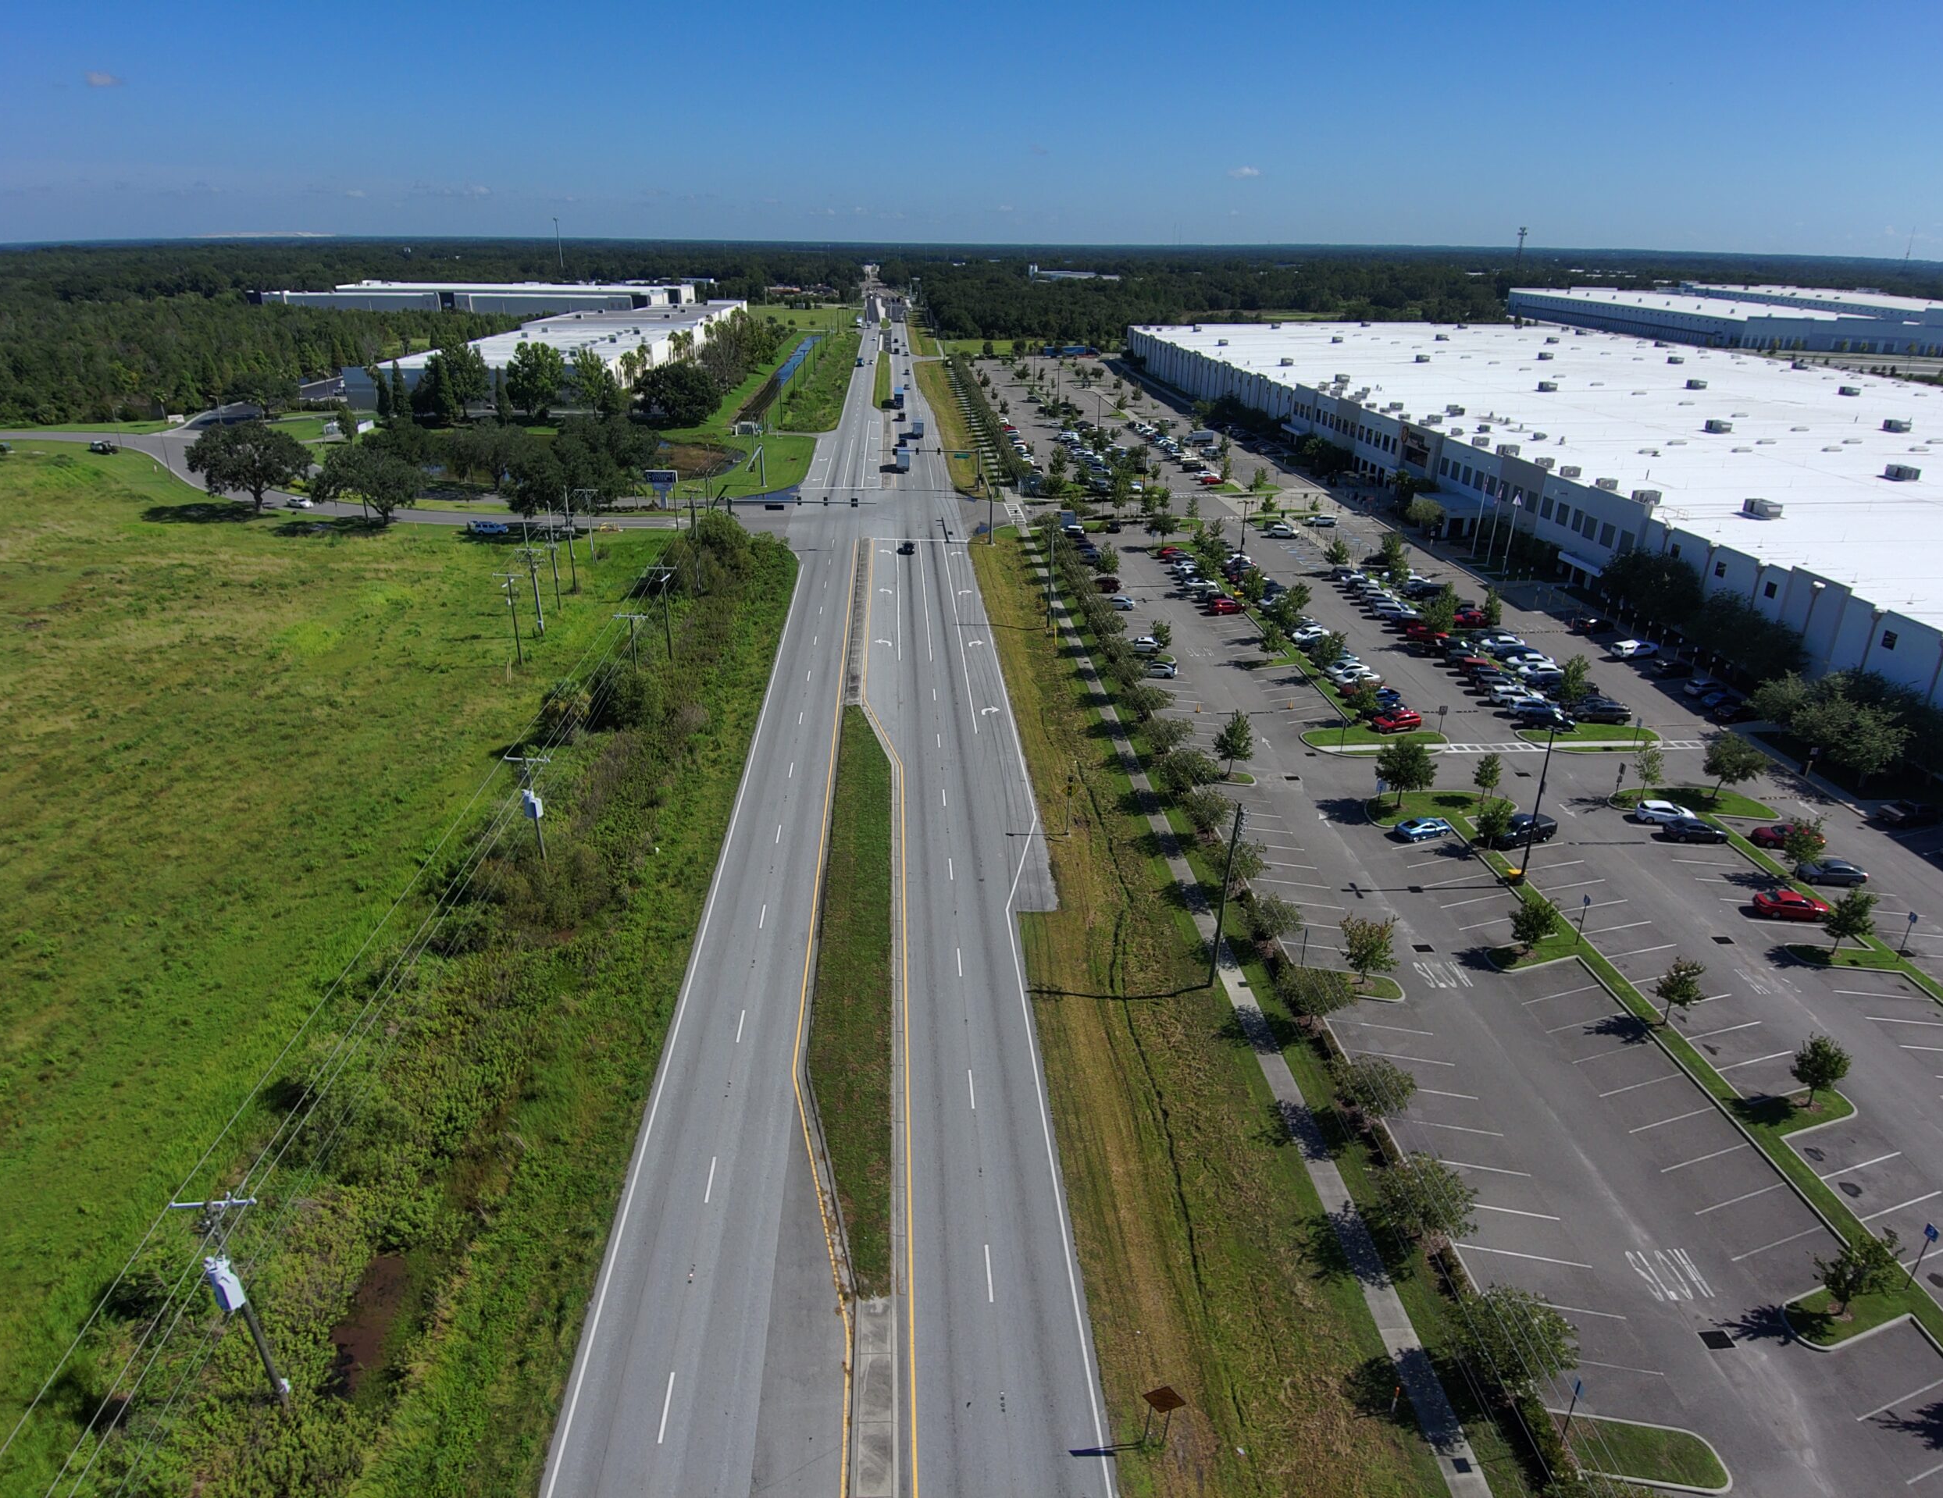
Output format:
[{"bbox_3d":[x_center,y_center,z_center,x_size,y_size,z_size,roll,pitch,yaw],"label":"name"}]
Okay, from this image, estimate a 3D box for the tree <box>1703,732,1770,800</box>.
[{"bbox_3d":[61.346,1.401,97.932,4.700,5.600,4.700,-1,23,-3],"label":"tree"}]

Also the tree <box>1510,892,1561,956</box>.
[{"bbox_3d":[35.256,11.150,76.171,3.100,3.900,3.100,-1,23,-3],"label":"tree"}]

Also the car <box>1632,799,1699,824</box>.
[{"bbox_3d":[54.110,4.815,94.752,4.350,1.580,1.820,3,23,7],"label":"car"}]

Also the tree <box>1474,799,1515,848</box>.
[{"bbox_3d":[39.124,5.660,90.428,2.977,4.128,2.888,11,25,24],"label":"tree"}]

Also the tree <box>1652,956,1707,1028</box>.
[{"bbox_3d":[40.838,14.201,69.948,3.078,4.373,2.986,16,27,31],"label":"tree"}]

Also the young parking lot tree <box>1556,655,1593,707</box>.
[{"bbox_3d":[56.666,-5.857,114.253,2.950,6.000,2.950,-1,23,-3],"label":"young parking lot tree"}]

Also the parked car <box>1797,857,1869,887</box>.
[{"bbox_3d":[62.123,8.768,87.438,4.650,1.430,1.830,5,23,10],"label":"parked car"}]

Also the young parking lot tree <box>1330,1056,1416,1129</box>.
[{"bbox_3d":[20.584,17.681,61.892,4.325,3.886,4.195,10,25,20],"label":"young parking lot tree"}]

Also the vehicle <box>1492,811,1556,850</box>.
[{"bbox_3d":[41.475,6.116,91.094,5.150,1.780,1.900,-6,24,-16],"label":"vehicle"}]

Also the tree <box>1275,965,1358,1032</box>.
[{"bbox_3d":[19.450,14.324,68.816,4.300,3.500,4.300,-1,23,-3],"label":"tree"}]

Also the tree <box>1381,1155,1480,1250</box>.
[{"bbox_3d":[20.155,20.214,53.454,4.200,4.400,4.100,-1,23,-3],"label":"tree"}]

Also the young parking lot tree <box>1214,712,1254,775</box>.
[{"bbox_3d":[21.692,-0.274,100.822,3.500,5.700,3.500,-1,23,-3],"label":"young parking lot tree"}]

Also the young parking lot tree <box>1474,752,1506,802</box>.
[{"bbox_3d":[41.570,2.360,97.185,2.500,4.000,2.400,-1,23,-3],"label":"young parking lot tree"}]

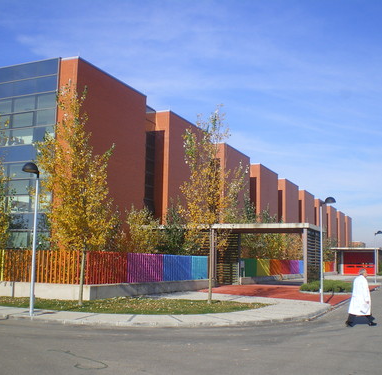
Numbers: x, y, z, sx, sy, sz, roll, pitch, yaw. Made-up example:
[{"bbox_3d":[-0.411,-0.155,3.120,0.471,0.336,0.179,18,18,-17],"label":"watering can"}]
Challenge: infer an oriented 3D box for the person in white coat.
[{"bbox_3d":[5.152,3.318,16.623,0.860,1.700,0.580,2,-8,-6],"label":"person in white coat"}]

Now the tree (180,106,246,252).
[{"bbox_3d":[0.883,0.627,23.440,2.750,8.410,2.750,1,-8,0],"label":"tree"}]

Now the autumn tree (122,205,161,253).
[{"bbox_3d":[-2.926,3.570,32.537,2.400,4.849,2.400,-2,-8,23],"label":"autumn tree"}]

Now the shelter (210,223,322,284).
[{"bbox_3d":[5.398,4.693,37.236,6.300,4.140,5.200,-2,-8,23],"label":"shelter"}]

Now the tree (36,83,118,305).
[{"bbox_3d":[-4.215,0.109,21.595,3.100,8.780,3.100,1,-8,0],"label":"tree"}]

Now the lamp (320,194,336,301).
[{"bbox_3d":[5.900,2.676,23.574,0.680,4.550,0.450,-2,-8,23],"label":"lamp"}]

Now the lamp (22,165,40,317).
[{"bbox_3d":[-4.737,1.503,16.170,0.450,4.570,0.680,-2,-8,23],"label":"lamp"}]

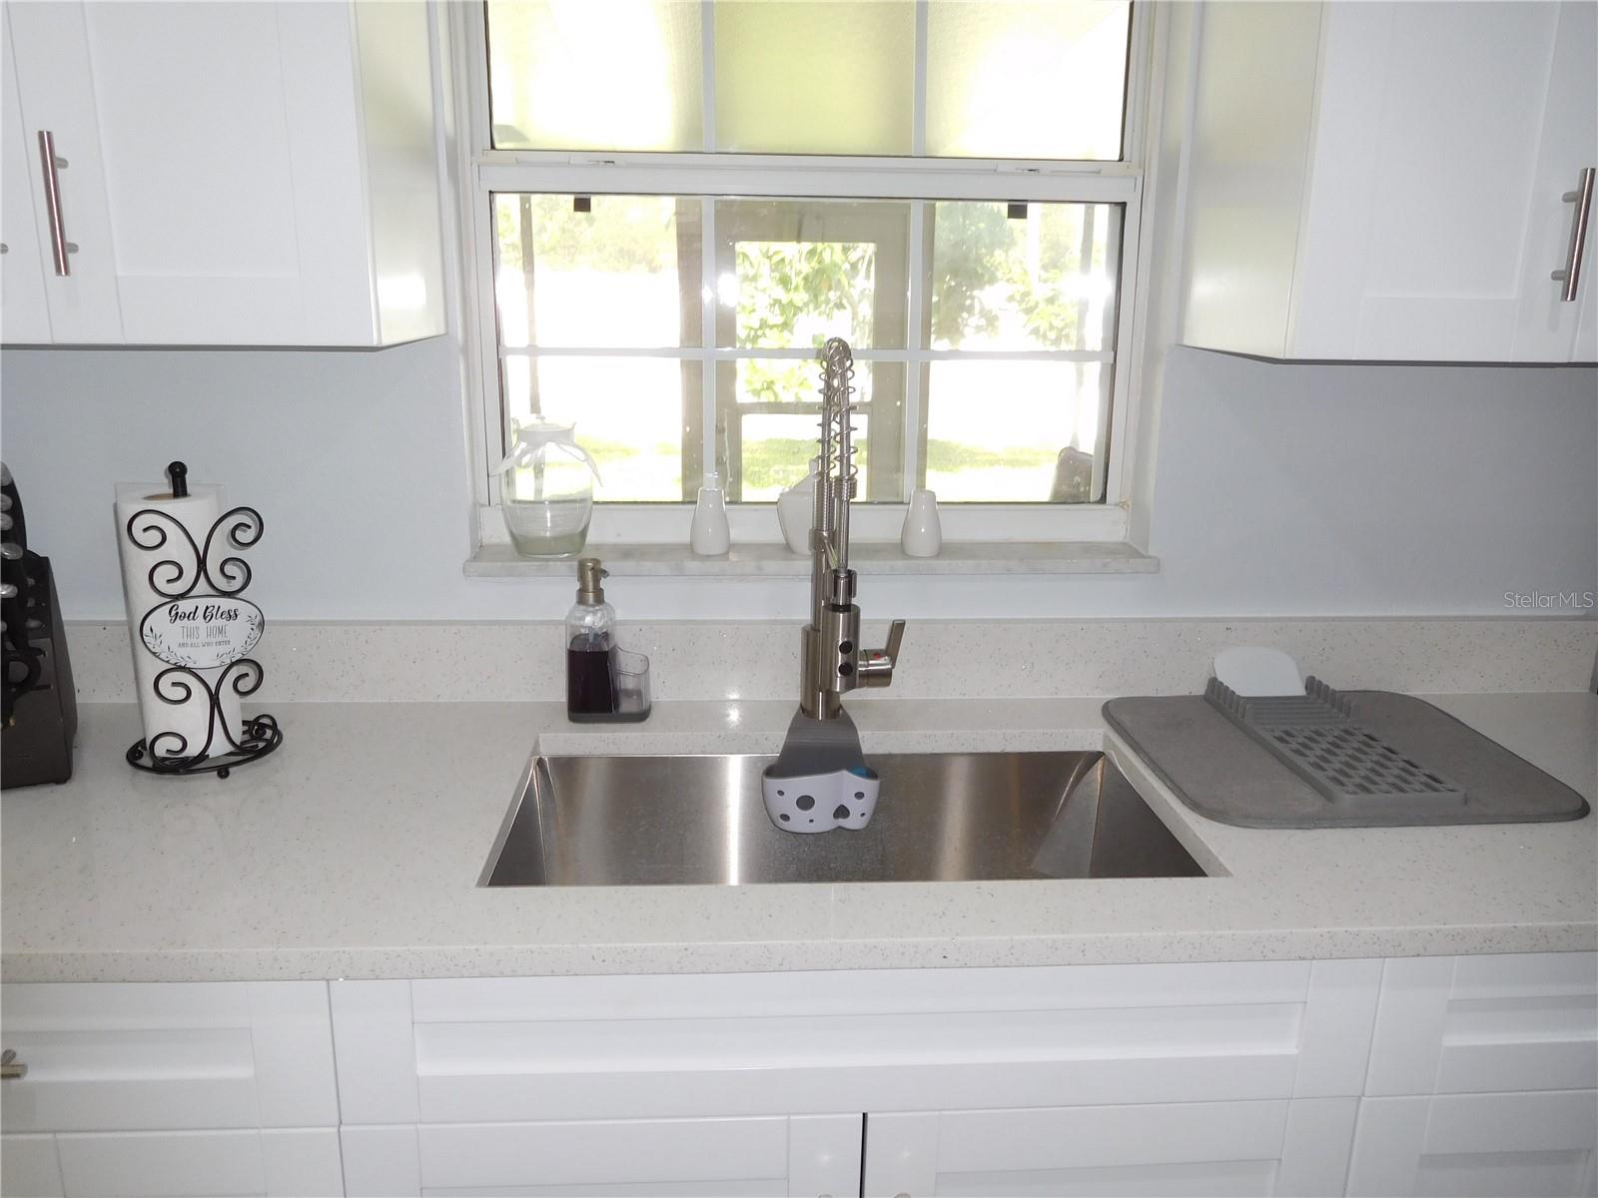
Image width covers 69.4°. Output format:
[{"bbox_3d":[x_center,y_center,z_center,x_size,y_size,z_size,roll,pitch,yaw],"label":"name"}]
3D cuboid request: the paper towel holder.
[{"bbox_3d":[-0.686,0.015,1.297,0.162,0.341,0.162,-7,16,-27],"label":"paper towel holder"}]

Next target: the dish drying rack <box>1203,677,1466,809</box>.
[{"bbox_3d":[0.626,0.158,1.382,0.144,0.038,0.352,0,14,-3],"label":"dish drying rack"}]

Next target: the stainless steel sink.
[{"bbox_3d":[0.041,0.336,1.275,0.717,0.225,0.411,0,14,-3],"label":"stainless steel sink"}]

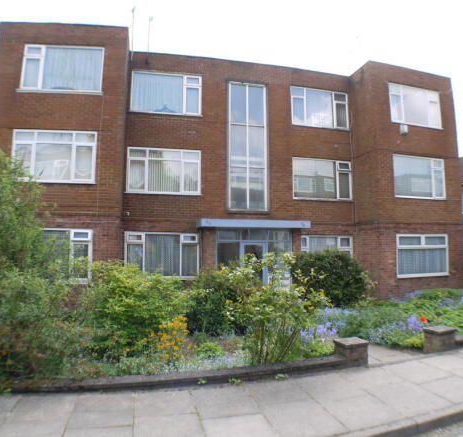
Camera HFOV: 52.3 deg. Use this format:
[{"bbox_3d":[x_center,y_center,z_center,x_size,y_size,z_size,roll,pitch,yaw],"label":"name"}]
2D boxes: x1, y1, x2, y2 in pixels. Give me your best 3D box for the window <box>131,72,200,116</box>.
[{"bbox_3d":[-2.025,-3.926,14.899,2.250,1.360,0.120,1,-5,-16],"label":"window"}]

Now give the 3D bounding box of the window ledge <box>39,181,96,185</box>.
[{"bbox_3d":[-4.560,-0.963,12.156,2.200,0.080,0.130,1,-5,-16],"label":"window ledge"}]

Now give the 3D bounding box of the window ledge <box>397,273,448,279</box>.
[{"bbox_3d":[6.097,1.835,15.050,1.900,0.100,0.170,1,-7,-14],"label":"window ledge"}]

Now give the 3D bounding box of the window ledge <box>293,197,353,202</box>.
[{"bbox_3d":[3.155,-0.601,16.038,2.250,0.090,0.140,1,-5,-16],"label":"window ledge"}]

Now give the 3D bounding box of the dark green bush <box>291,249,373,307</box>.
[{"bbox_3d":[2.960,1.815,14.027,2.100,1.600,1.850,2,-6,-15],"label":"dark green bush"}]

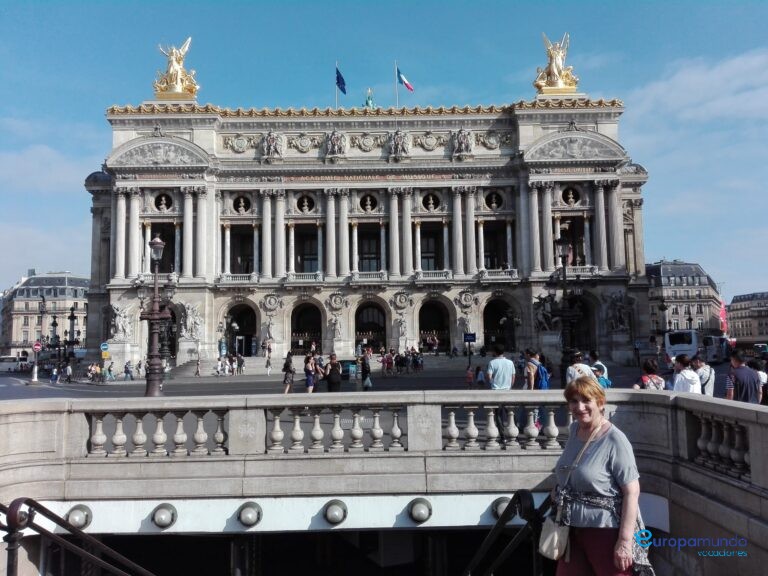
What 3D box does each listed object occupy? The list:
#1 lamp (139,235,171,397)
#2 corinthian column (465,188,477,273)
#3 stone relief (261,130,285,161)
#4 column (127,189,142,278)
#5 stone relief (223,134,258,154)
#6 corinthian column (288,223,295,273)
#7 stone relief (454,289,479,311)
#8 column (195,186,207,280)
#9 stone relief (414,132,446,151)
[{"bbox_3d":[-8.543,1.088,22.396,1.350,6.320,1.000,-1,-4,-1],"label":"lamp"},{"bbox_3d":[10.206,-6.691,70.482,1.477,10.525,1.477,-1,-6,-2],"label":"corinthian column"},{"bbox_3d":[-13.267,-16.991,71.272,2.842,3.874,1.100,-1,-6,-2],"label":"stone relief"},{"bbox_3d":[-28.256,-6.274,67.906,1.400,10.461,1.400,-1,-6,0],"label":"column"},{"bbox_3d":[-16.999,-17.126,71.106,4.155,2.506,0.500,-1,-6,0],"label":"stone relief"},{"bbox_3d":[-10.845,-4.649,70.269,0.759,6.184,0.759,-1,-6,-2],"label":"corinthian column"},{"bbox_3d":[9.504,1.348,68.800,2.820,2.700,0.600,-1,-4,-1],"label":"stone relief"},{"bbox_3d":[-20.701,-6.295,67.944,1.380,10.479,1.380,-1,-6,-1],"label":"column"},{"bbox_3d":[5.560,-17.408,71.167,4.158,2.446,0.500,-1,-6,0],"label":"stone relief"}]

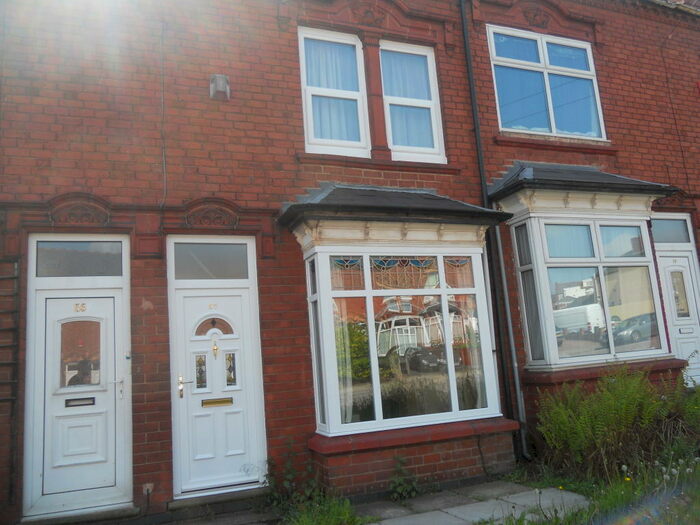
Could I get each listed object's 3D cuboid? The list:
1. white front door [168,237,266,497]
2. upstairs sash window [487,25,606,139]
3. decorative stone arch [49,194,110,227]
[{"bbox_3d":[-1.366,0.991,5.591,0.925,2.578,0.090,0,-11,-22],"label":"white front door"},{"bbox_3d":[2.922,-2.636,8.105,1.994,1.633,0.090,0,-11,-22],"label":"upstairs sash window"},{"bbox_3d":[-2.599,-0.507,5.261,0.534,0.332,0.110,0,-11,-22],"label":"decorative stone arch"}]

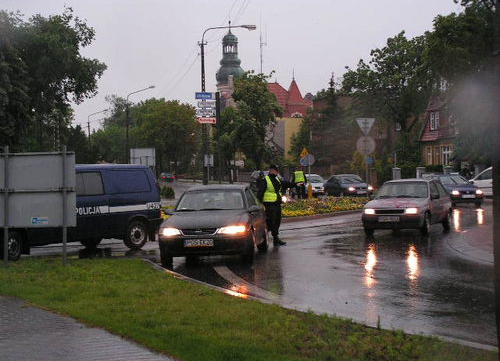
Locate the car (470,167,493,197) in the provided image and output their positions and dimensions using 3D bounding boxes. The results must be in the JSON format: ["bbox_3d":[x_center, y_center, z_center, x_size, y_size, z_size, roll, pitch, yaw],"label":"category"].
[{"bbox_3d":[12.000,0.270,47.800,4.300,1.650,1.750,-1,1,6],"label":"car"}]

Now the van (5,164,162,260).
[{"bbox_3d":[-4.280,0.600,21.400,1.860,1.930,4.800,0,1,45],"label":"van"}]

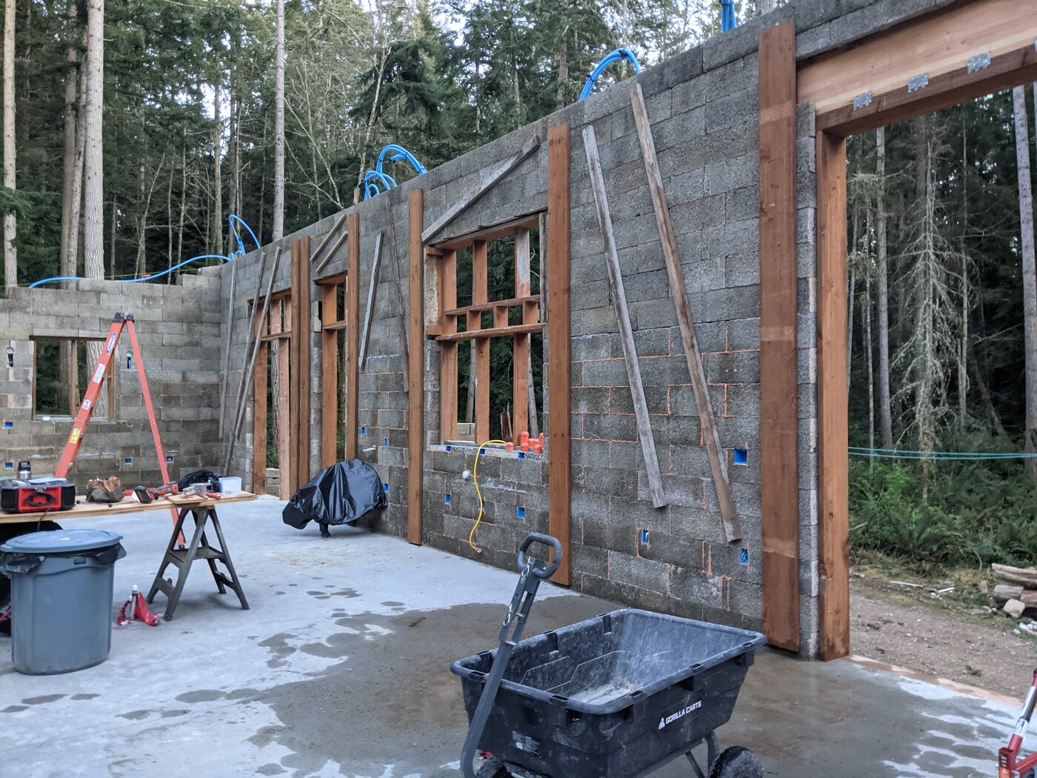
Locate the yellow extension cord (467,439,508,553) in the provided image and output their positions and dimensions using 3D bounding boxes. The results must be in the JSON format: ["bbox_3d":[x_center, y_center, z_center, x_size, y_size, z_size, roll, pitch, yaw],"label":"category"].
[{"bbox_3d":[-0.278,0.958,7.327,0.160,1.000,0.470,1,-1,-36],"label":"yellow extension cord"}]

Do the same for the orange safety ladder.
[{"bbox_3d":[-4.080,0.403,8.060,1.420,2.370,0.640,0,-1,-24],"label":"orange safety ladder"}]

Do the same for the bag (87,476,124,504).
[{"bbox_3d":[-2.910,0.699,5.700,0.240,0.190,0.200,0,-1,-31],"label":"bag"}]

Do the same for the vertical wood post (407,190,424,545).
[{"bbox_3d":[-1.058,-0.222,8.350,0.042,3.645,0.240,1,-1,-36],"label":"vertical wood post"}]

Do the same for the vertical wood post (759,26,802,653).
[{"bbox_3d":[1.550,-0.317,4.803,0.042,3.665,0.240,1,-1,-36],"label":"vertical wood post"}]

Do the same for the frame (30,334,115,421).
[{"bbox_3d":[-6.971,-0.156,12.686,1.168,1.284,0.200,1,-1,-36],"label":"frame"}]

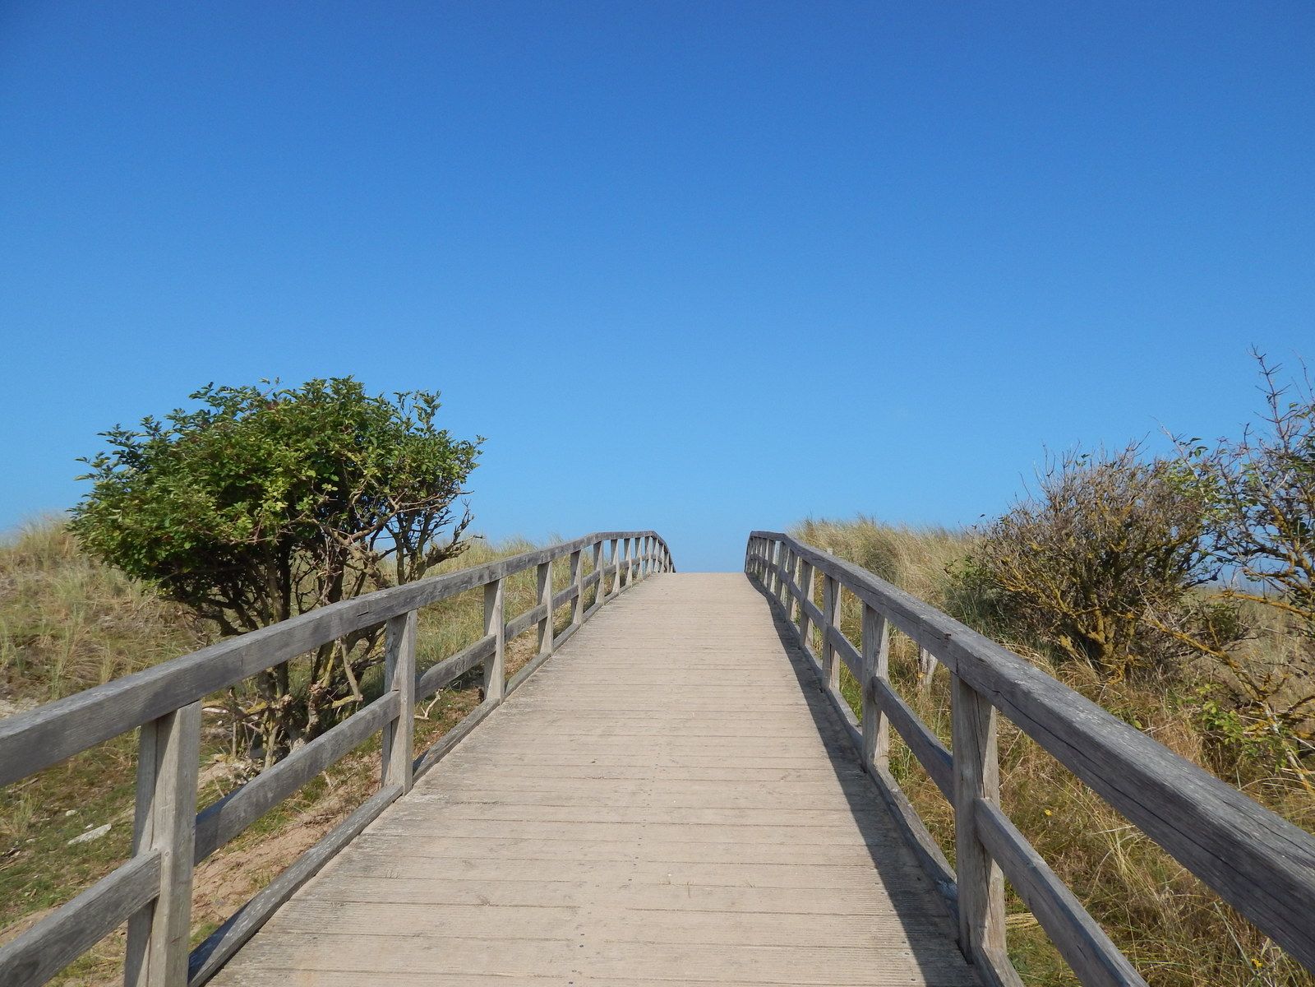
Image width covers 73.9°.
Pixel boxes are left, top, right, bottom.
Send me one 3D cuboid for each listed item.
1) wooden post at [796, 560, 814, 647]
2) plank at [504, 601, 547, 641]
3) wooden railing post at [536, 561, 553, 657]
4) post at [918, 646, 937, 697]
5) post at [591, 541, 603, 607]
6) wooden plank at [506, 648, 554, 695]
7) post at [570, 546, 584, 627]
[{"bbox_3d":[1.571,1.157,9.129,0.120,0.925,0.112,0,-5,4],"label":"wooden post"},{"bbox_3d":[-1.165,1.112,7.626,0.072,0.125,2.030,0,-2,4],"label":"plank"},{"bbox_3d":[-1.101,1.133,8.643,0.120,0.928,0.112,0,-5,4],"label":"wooden railing post"},{"bbox_3d":[2.165,1.387,7.000,0.140,0.520,0.130,0,-5,4],"label":"post"},{"bbox_3d":[-0.859,1.175,12.821,0.120,0.929,0.112,0,-5,4],"label":"post"},{"bbox_3d":[-1.156,1.560,7.671,0.100,0.065,2.030,0,-1,4],"label":"wooden plank"},{"bbox_3d":[-0.982,1.147,10.732,0.120,0.923,0.112,0,-5,4],"label":"post"}]

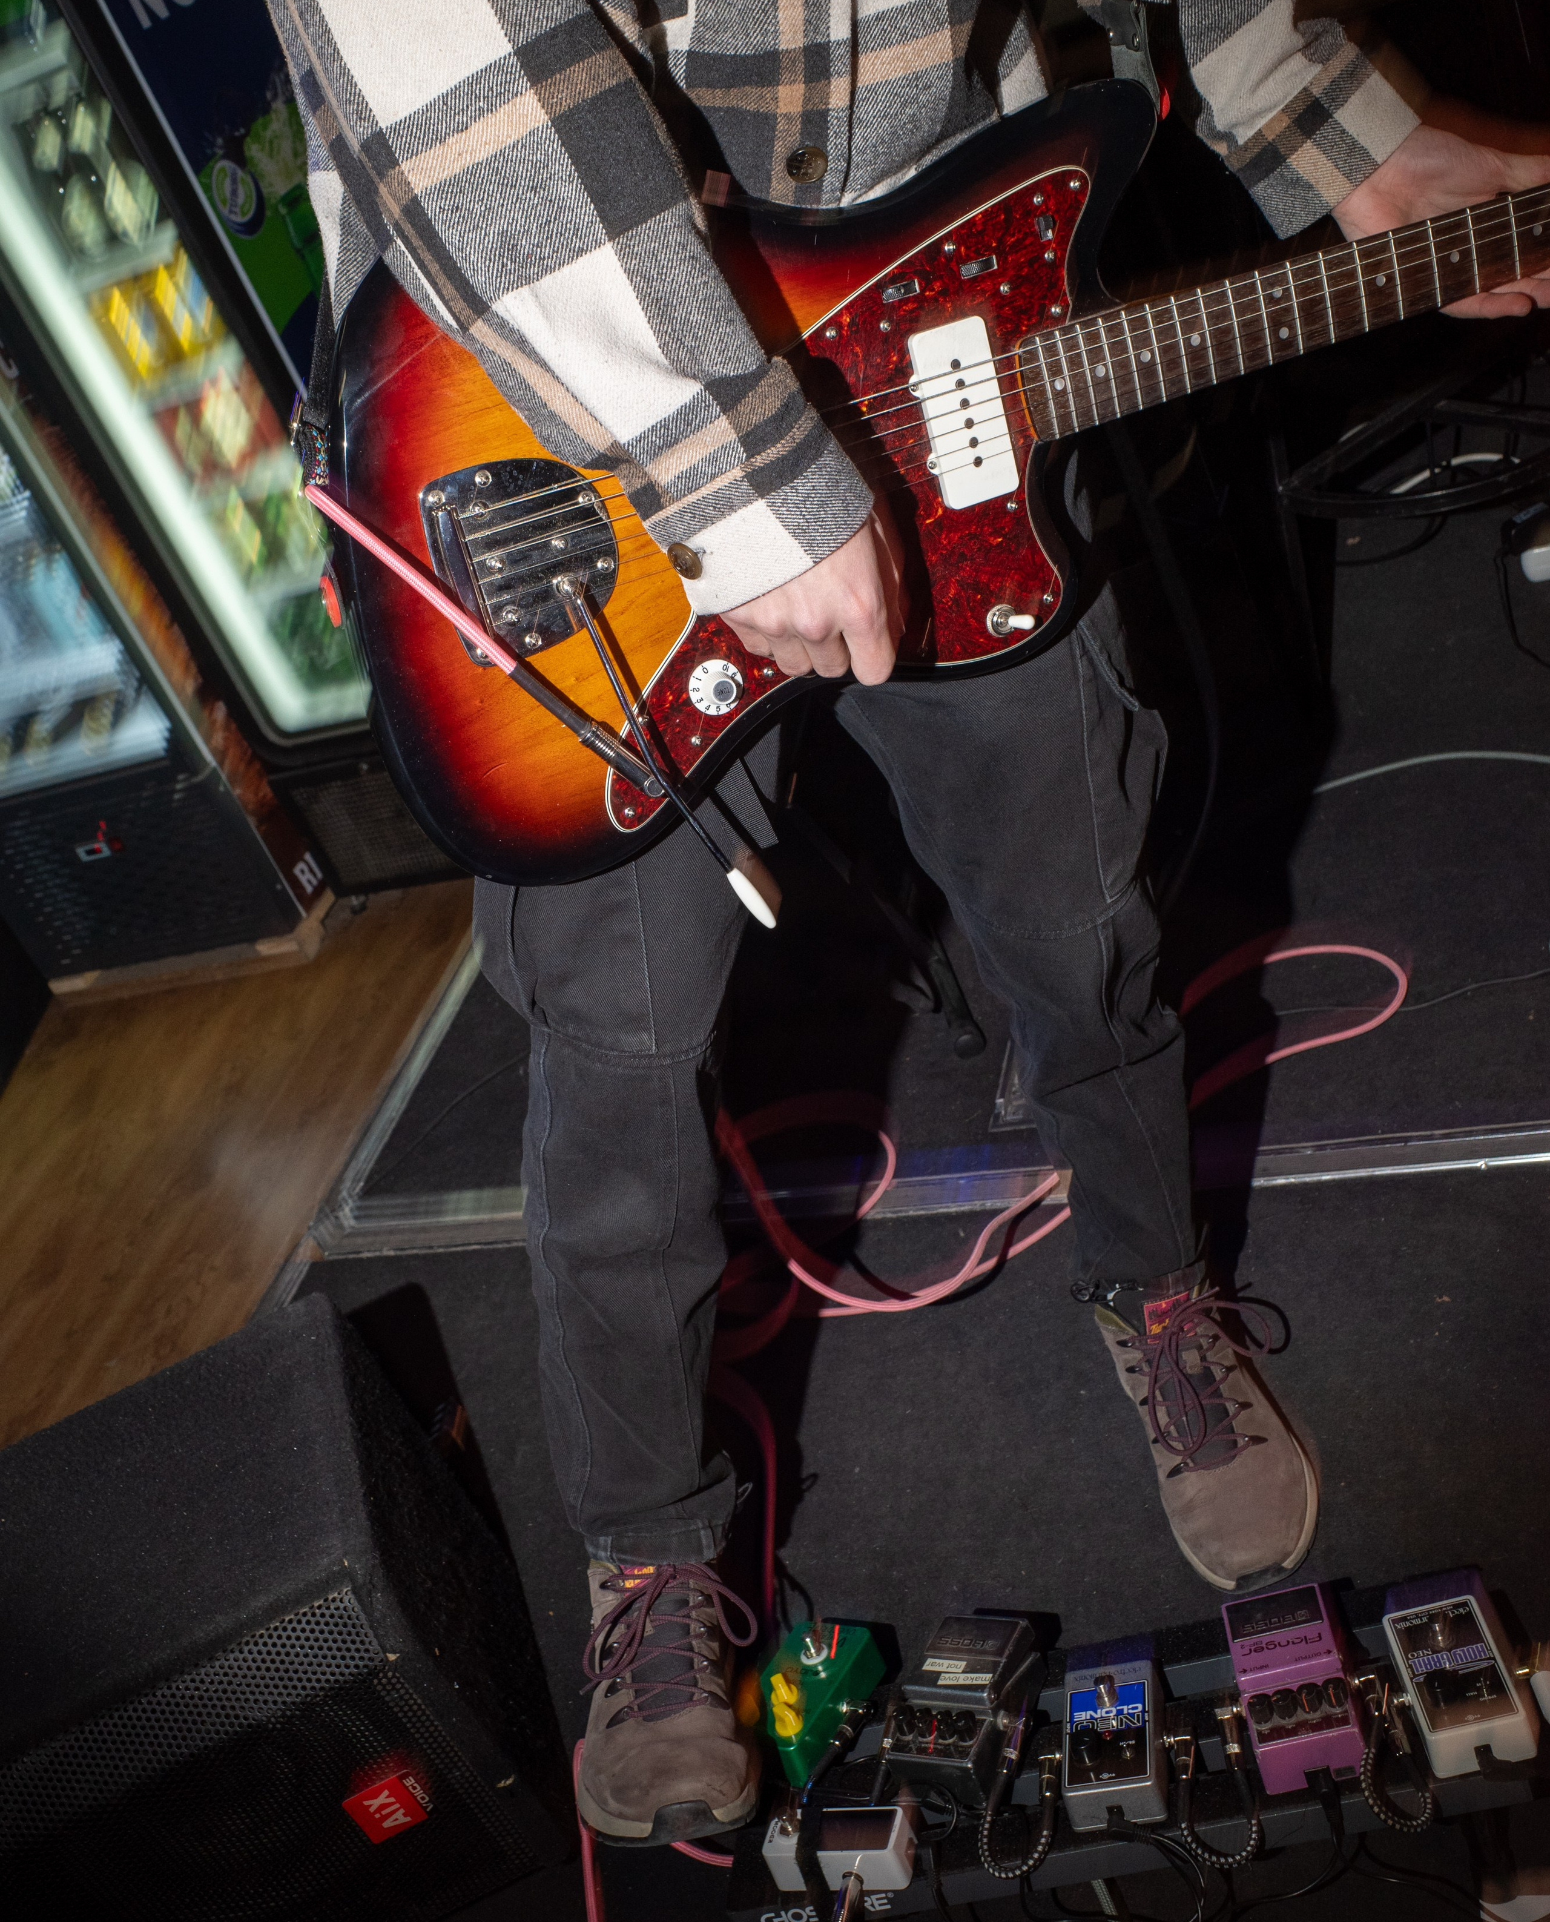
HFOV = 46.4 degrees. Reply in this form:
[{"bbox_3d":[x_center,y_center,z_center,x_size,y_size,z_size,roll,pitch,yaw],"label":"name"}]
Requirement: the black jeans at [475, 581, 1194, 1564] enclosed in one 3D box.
[{"bbox_3d":[0.007,0.035,1.334,0.570,0.910,0.300,-17,27,-6],"label":"black jeans"}]

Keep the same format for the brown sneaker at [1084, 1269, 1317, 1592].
[{"bbox_3d":[0.338,0.355,1.457,0.122,0.115,0.305,-23,28,3],"label":"brown sneaker"}]

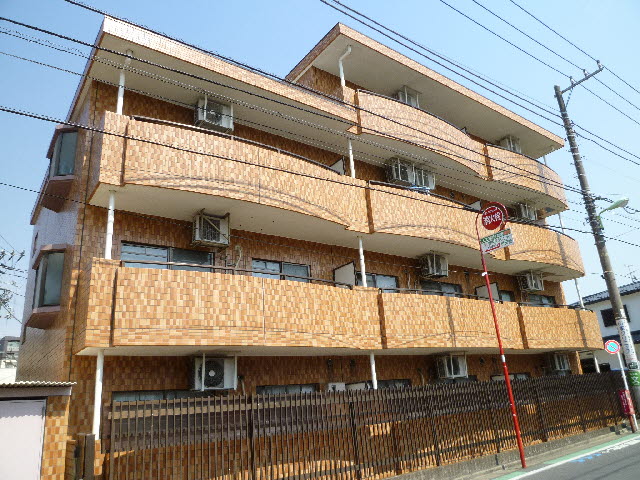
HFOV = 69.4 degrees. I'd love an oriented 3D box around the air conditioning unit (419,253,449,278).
[{"bbox_3d":[3.137,0.755,12.745,0.750,0.540,0.290,9,-23,-35],"label":"air conditioning unit"}]

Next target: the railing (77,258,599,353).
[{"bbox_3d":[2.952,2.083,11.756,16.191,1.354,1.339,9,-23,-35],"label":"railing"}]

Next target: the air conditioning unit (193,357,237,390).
[{"bbox_3d":[-1.903,2.384,8.222,0.765,0.530,0.280,9,-23,-35],"label":"air conditioning unit"}]

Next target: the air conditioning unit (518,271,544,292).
[{"bbox_3d":[7.079,1.450,15.514,0.800,0.530,0.290,9,-23,-35],"label":"air conditioning unit"}]

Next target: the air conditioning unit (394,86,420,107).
[{"bbox_3d":[2.648,-4.151,14.268,0.770,0.530,0.280,9,-23,-35],"label":"air conditioning unit"}]

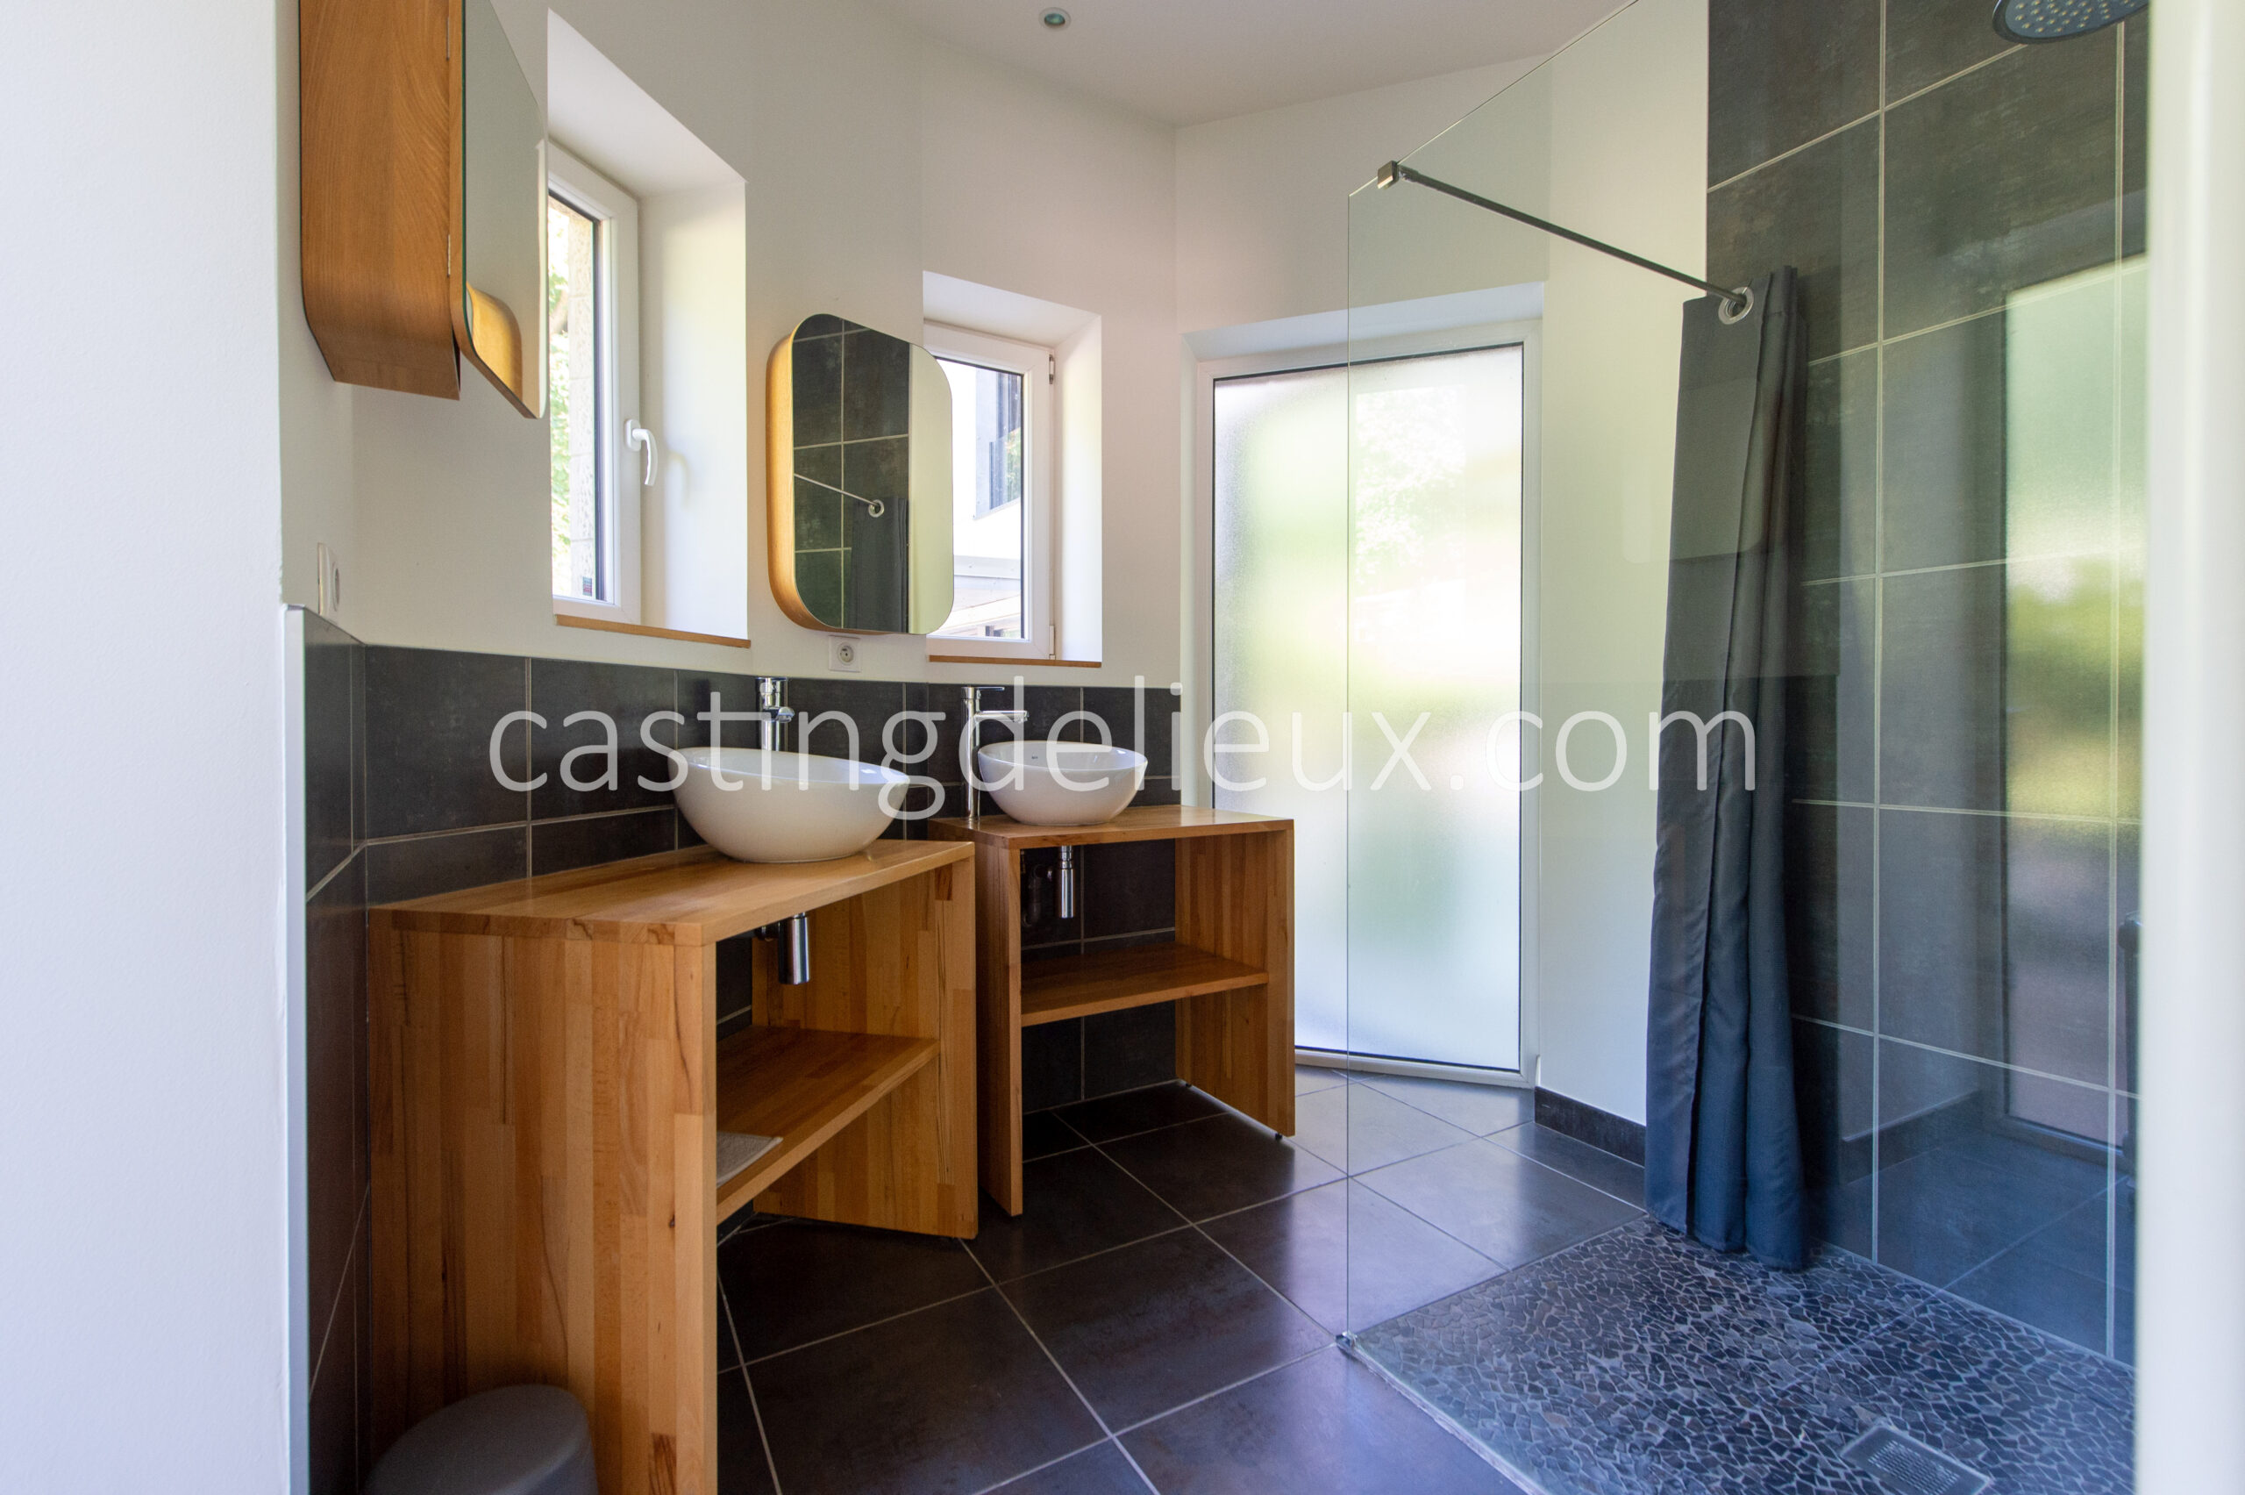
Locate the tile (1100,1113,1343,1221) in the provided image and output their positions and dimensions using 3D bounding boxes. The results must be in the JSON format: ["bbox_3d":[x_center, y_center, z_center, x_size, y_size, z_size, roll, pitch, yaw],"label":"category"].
[{"bbox_3d":[0.231,1.016,2.425,0.448,0.012,0.448,-1,2,-30],"label":"tile"}]

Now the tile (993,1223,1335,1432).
[{"bbox_3d":[0.067,1.034,1.810,0.448,0.012,0.448,-1,2,-30],"label":"tile"}]

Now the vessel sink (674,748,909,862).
[{"bbox_3d":[-0.582,0.102,1.769,0.410,0.197,0.410,0,1,13],"label":"vessel sink"}]

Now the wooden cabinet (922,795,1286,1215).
[{"bbox_3d":[-0.026,0.603,2.567,0.793,0.822,0.500,-1,1,-30],"label":"wooden cabinet"}]

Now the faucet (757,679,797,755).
[{"bbox_3d":[-0.672,0.029,1.943,0.048,0.335,0.170,-1,1,-31],"label":"faucet"}]

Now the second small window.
[{"bbox_3d":[-0.428,-0.739,2.932,0.510,0.935,0.070,-1,2,-31],"label":"second small window"}]

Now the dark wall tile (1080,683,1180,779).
[{"bbox_3d":[0.029,-0.041,2.909,0.332,0.265,0.012,-1,1,-30],"label":"dark wall tile"}]

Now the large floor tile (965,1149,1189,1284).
[{"bbox_3d":[-0.158,1.022,2.200,0.448,0.012,0.448,-1,2,-30],"label":"large floor tile"}]

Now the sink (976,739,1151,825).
[{"bbox_3d":[-0.141,0.091,2.477,0.410,0.197,0.410,0,1,0],"label":"sink"}]

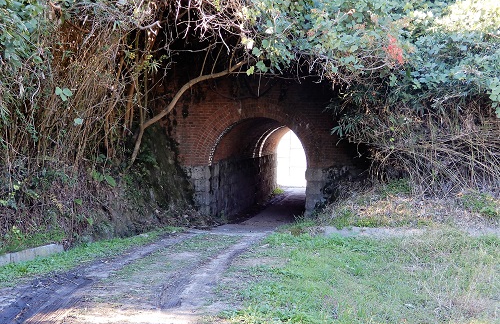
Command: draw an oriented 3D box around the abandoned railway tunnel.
[{"bbox_3d":[1.160,-0.520,18.900,5.000,3.500,8.000,0,2,12],"label":"abandoned railway tunnel"}]

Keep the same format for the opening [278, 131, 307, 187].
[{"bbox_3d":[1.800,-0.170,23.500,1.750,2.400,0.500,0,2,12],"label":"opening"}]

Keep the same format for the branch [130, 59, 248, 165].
[{"bbox_3d":[-1.370,-1.090,13.300,2.600,2.300,0.900,0,2,0],"label":"branch"}]

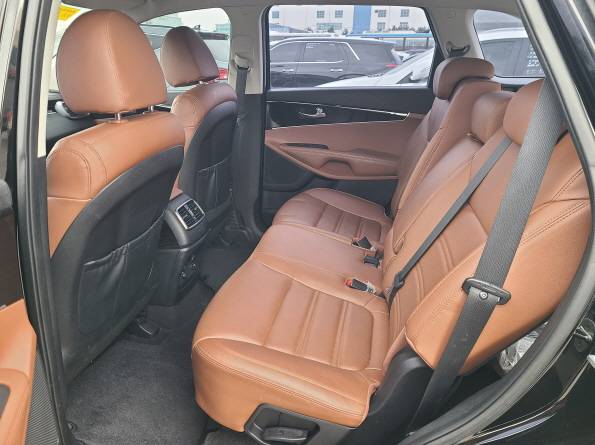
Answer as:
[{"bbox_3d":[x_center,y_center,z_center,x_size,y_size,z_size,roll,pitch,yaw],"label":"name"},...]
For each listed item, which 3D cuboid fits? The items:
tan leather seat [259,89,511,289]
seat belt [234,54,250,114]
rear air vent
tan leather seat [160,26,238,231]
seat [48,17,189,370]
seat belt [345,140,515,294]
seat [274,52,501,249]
[{"bbox_3d":[0.266,-0.061,1.430,0.830,0.710,0.400,4,22,11],"label":"tan leather seat"},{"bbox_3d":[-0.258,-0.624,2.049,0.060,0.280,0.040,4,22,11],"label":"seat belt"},{"bbox_3d":[-0.387,-0.026,1.579,0.035,0.085,0.125,-22,15,19],"label":"rear air vent"},{"bbox_3d":[-0.632,-0.274,1.885,0.730,1.020,0.520,4,22,11],"label":"tan leather seat"},{"bbox_3d":[-0.689,-0.006,1.208,0.740,1.020,0.530,4,22,11],"label":"seat"},{"bbox_3d":[0.326,0.005,1.182,0.340,0.490,0.130,4,22,11],"label":"seat belt"},{"bbox_3d":[0.315,-0.244,1.786,0.790,0.790,0.460,4,22,11],"label":"seat"}]

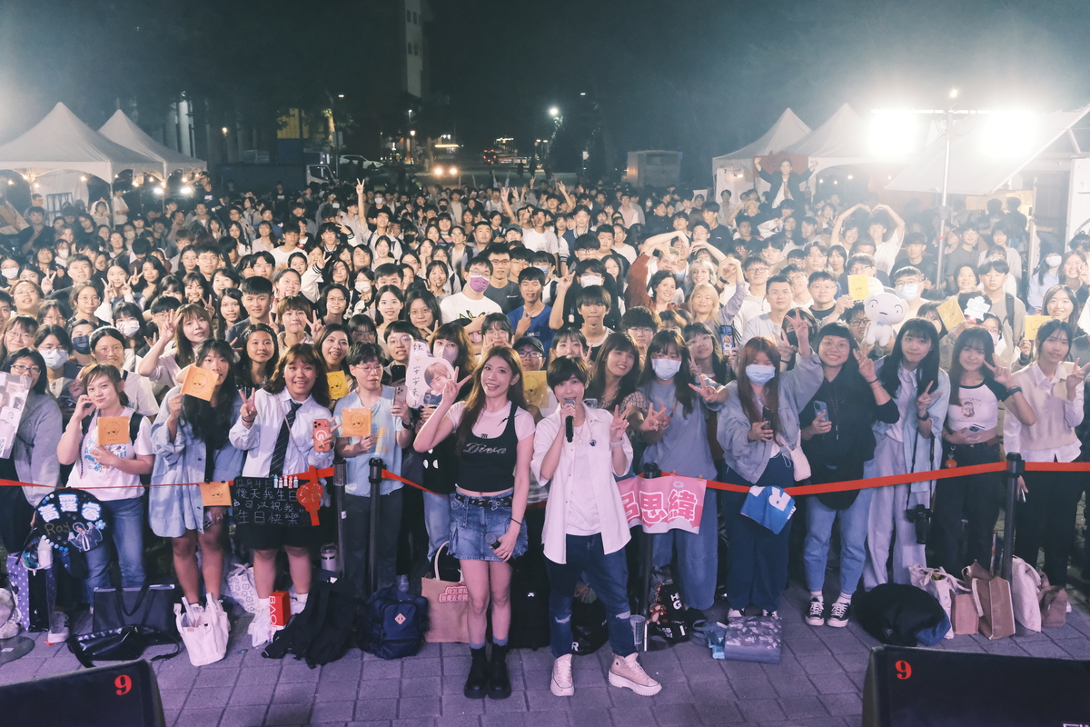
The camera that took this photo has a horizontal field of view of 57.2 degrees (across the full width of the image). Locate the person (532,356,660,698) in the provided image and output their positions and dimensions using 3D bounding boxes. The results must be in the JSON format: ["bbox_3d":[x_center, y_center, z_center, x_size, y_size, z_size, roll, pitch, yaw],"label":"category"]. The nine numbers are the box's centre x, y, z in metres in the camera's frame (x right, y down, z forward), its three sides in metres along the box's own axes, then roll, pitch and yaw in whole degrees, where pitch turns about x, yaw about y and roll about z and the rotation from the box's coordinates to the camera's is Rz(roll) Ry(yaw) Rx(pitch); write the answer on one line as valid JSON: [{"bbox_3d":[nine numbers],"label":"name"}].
[{"bbox_3d":[0.234,0.764,4.735,0.620,1.630,0.460,0,12,0],"label":"person"}]

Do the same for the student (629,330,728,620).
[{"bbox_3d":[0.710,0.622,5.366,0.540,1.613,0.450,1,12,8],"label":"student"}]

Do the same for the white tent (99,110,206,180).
[{"bbox_3d":[-9.515,-4.005,22.673,3.000,3.408,3.000,-1,12,-4],"label":"white tent"}]

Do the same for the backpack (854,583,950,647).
[{"bbox_3d":[1.935,1.313,5.407,0.460,0.280,0.380,2,12,10],"label":"backpack"}]

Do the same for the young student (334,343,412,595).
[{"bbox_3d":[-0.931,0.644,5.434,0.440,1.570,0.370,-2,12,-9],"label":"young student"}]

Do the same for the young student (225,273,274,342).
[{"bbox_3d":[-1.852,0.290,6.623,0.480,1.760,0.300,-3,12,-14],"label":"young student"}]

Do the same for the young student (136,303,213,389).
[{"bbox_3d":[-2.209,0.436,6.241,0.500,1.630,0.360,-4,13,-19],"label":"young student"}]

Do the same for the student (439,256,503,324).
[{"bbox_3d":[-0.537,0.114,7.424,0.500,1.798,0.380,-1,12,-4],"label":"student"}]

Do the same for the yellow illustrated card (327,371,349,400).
[{"bbox_3d":[-1.104,0.116,5.331,0.105,0.145,0.006,-12,7,-11],"label":"yellow illustrated card"}]

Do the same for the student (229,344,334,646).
[{"bbox_3d":[-1.387,0.670,5.290,0.520,1.575,0.400,-2,12,-9],"label":"student"}]

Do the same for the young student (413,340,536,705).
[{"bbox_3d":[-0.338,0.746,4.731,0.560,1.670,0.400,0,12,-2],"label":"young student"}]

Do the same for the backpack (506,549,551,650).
[{"bbox_3d":[-0.080,1.217,5.262,0.330,0.500,0.200,-1,12,-1],"label":"backpack"}]

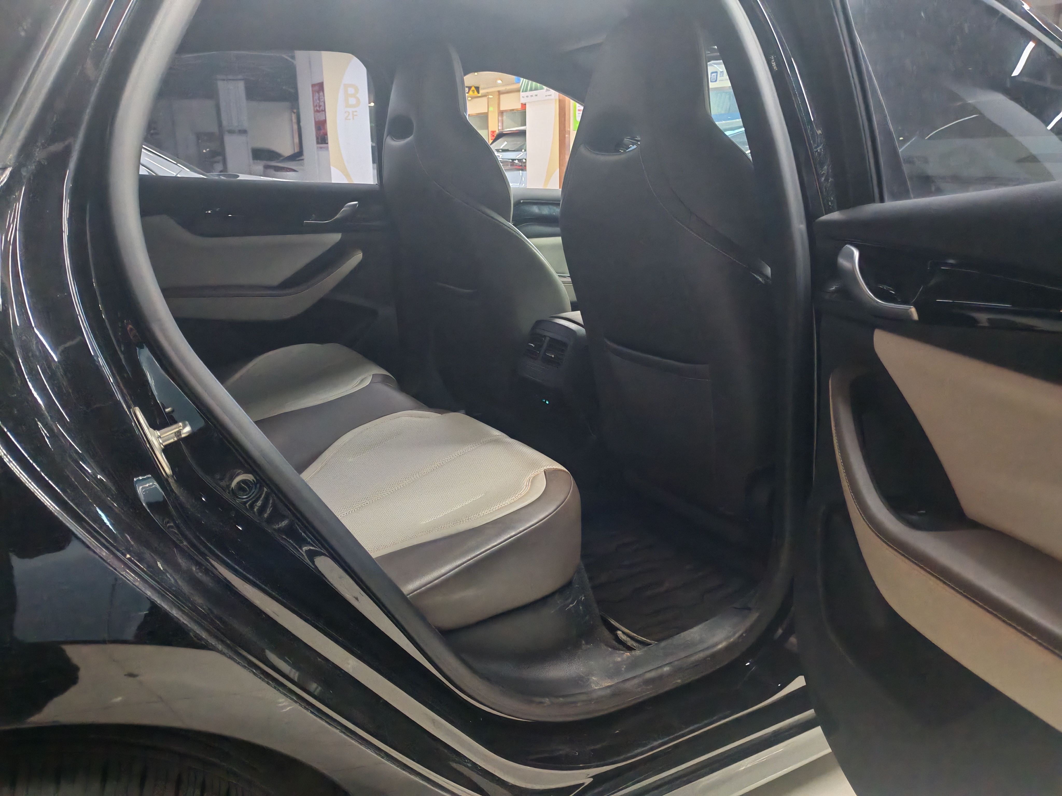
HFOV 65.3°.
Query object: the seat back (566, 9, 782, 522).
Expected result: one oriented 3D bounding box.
[{"bbox_3d":[0.265,-0.234,1.464,0.245,0.826,0.530,-21,23,-25],"label":"seat back"}]

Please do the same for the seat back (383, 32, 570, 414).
[{"bbox_3d":[-0.156,-0.435,2.064,0.245,0.826,0.530,-21,23,-25],"label":"seat back"}]

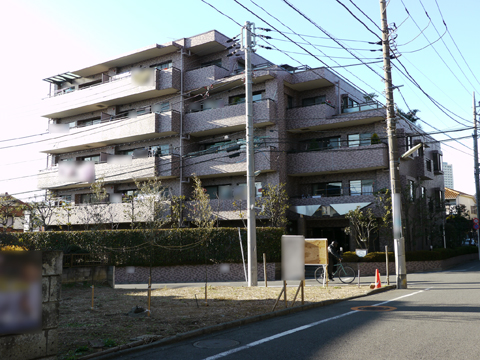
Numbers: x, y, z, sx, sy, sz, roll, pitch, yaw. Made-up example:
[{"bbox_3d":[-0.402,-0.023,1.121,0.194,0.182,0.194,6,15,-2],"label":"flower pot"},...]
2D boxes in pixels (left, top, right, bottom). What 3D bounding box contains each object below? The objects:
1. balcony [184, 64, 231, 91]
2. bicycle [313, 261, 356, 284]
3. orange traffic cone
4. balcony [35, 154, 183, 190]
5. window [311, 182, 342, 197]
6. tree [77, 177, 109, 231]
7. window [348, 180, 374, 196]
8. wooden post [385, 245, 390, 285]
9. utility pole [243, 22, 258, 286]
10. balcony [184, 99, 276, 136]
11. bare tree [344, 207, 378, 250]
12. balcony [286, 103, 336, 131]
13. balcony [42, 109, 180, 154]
[{"bbox_3d":[-2.142,-6.370,32.395,2.500,1.250,1.500,-5,-9,31],"label":"balcony"},{"bbox_3d":[3.734,3.591,19.645,1.660,1.000,0.500,1,-8,-11],"label":"bicycle"},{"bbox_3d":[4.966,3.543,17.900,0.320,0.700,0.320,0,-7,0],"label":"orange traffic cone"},{"bbox_3d":[-9.406,-0.342,34.842,12.300,1.300,1.600,-5,-9,31],"label":"balcony"},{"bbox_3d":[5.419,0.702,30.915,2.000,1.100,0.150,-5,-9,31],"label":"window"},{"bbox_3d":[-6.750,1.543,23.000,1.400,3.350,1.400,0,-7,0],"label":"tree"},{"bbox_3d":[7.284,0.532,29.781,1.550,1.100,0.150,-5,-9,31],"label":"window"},{"bbox_3d":[5.638,3.250,19.066,0.100,1.500,0.100,0,-7,0],"label":"wooden post"},{"bbox_3d":[0.411,-1.132,19.379,0.550,10.350,0.450,0,-7,0],"label":"utility pole"},{"bbox_3d":[-0.656,-3.803,31.937,6.520,1.400,1.100,-5,-8,34],"label":"balcony"},{"bbox_3d":[6.133,2.575,25.200,1.700,2.550,1.600,0,-7,0],"label":"bare tree"},{"bbox_3d":[4.552,-3.850,31.824,2.700,1.380,1.400,-5,-8,34],"label":"balcony"},{"bbox_3d":[-9.684,-3.279,36.130,13.350,1.400,1.350,-5,-8,34],"label":"balcony"}]

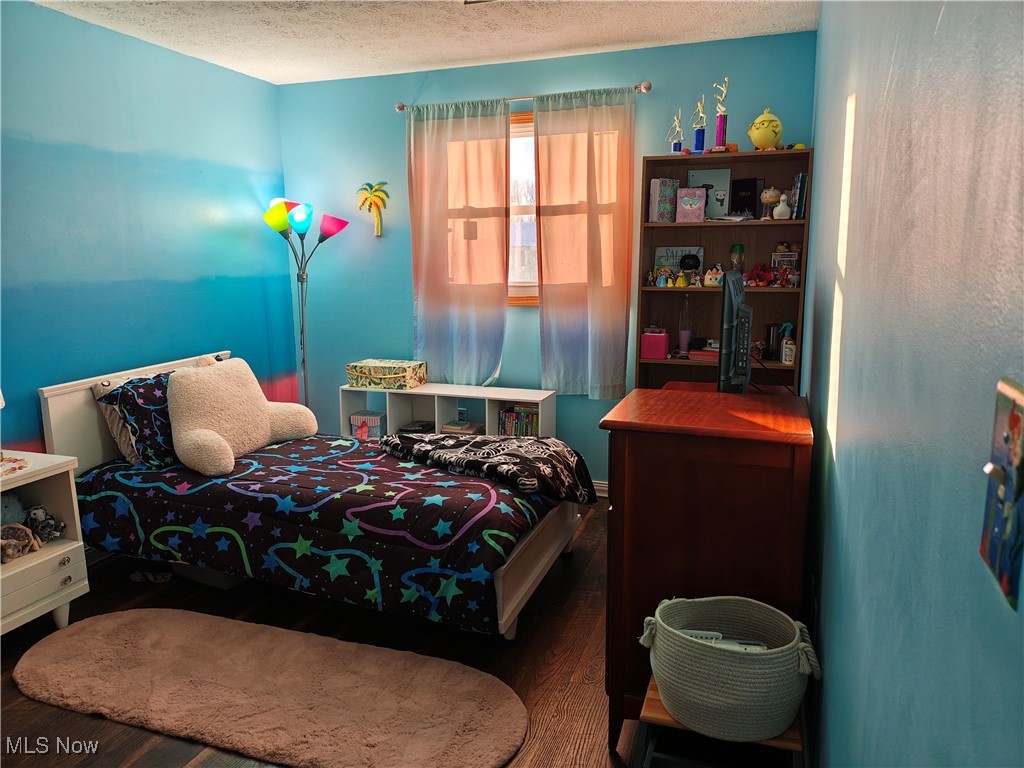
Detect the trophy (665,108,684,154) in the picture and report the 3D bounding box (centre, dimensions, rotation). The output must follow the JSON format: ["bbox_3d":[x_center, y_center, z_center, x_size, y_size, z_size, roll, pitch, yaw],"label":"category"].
[{"bbox_3d":[0.785,-1.201,3.545,0.090,0.218,0.060,3,11,19],"label":"trophy"}]

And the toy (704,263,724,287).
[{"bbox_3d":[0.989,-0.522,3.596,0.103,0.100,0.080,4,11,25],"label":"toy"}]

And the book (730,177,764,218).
[{"bbox_3d":[1.144,-0.888,3.595,0.060,0.200,0.143,-8,13,-37],"label":"book"}]

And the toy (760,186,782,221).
[{"bbox_3d":[1.235,-0.857,3.520,0.100,0.160,0.100,3,10,19],"label":"toy"}]

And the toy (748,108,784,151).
[{"bbox_3d":[1.188,-1.180,3.455,0.150,0.200,0.160,-8,13,-37],"label":"toy"}]

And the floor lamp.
[{"bbox_3d":[-1.192,-0.228,4.391,0.560,1.710,0.500,3,11,19],"label":"floor lamp"}]

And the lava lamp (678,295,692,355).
[{"bbox_3d":[0.892,-0.297,3.794,0.064,0.327,0.064,3,11,19],"label":"lava lamp"}]

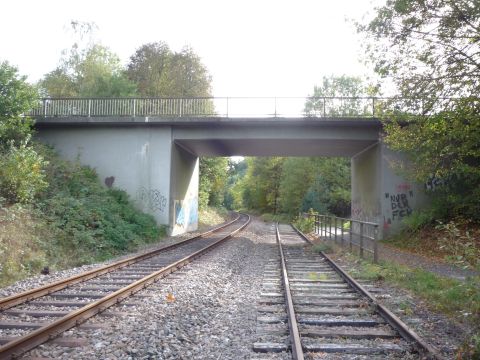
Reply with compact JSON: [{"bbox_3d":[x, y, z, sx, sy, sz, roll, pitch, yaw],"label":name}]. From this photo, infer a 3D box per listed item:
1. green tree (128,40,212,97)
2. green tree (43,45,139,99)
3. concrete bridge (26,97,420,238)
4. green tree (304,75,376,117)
[{"bbox_3d":[-7.128,-7.361,45.530,8.720,13.180,8.000,0,-3,0],"label":"green tree"},{"bbox_3d":[-14.661,-7.039,43.505,9.300,12.250,8.500,0,-3,0],"label":"green tree"},{"bbox_3d":[0.226,-0.358,28.672,23.300,7.500,10.000,0,-3,4],"label":"concrete bridge"},{"bbox_3d":[10.437,-5.777,46.439,7.460,10.240,7.000,0,-3,0],"label":"green tree"}]

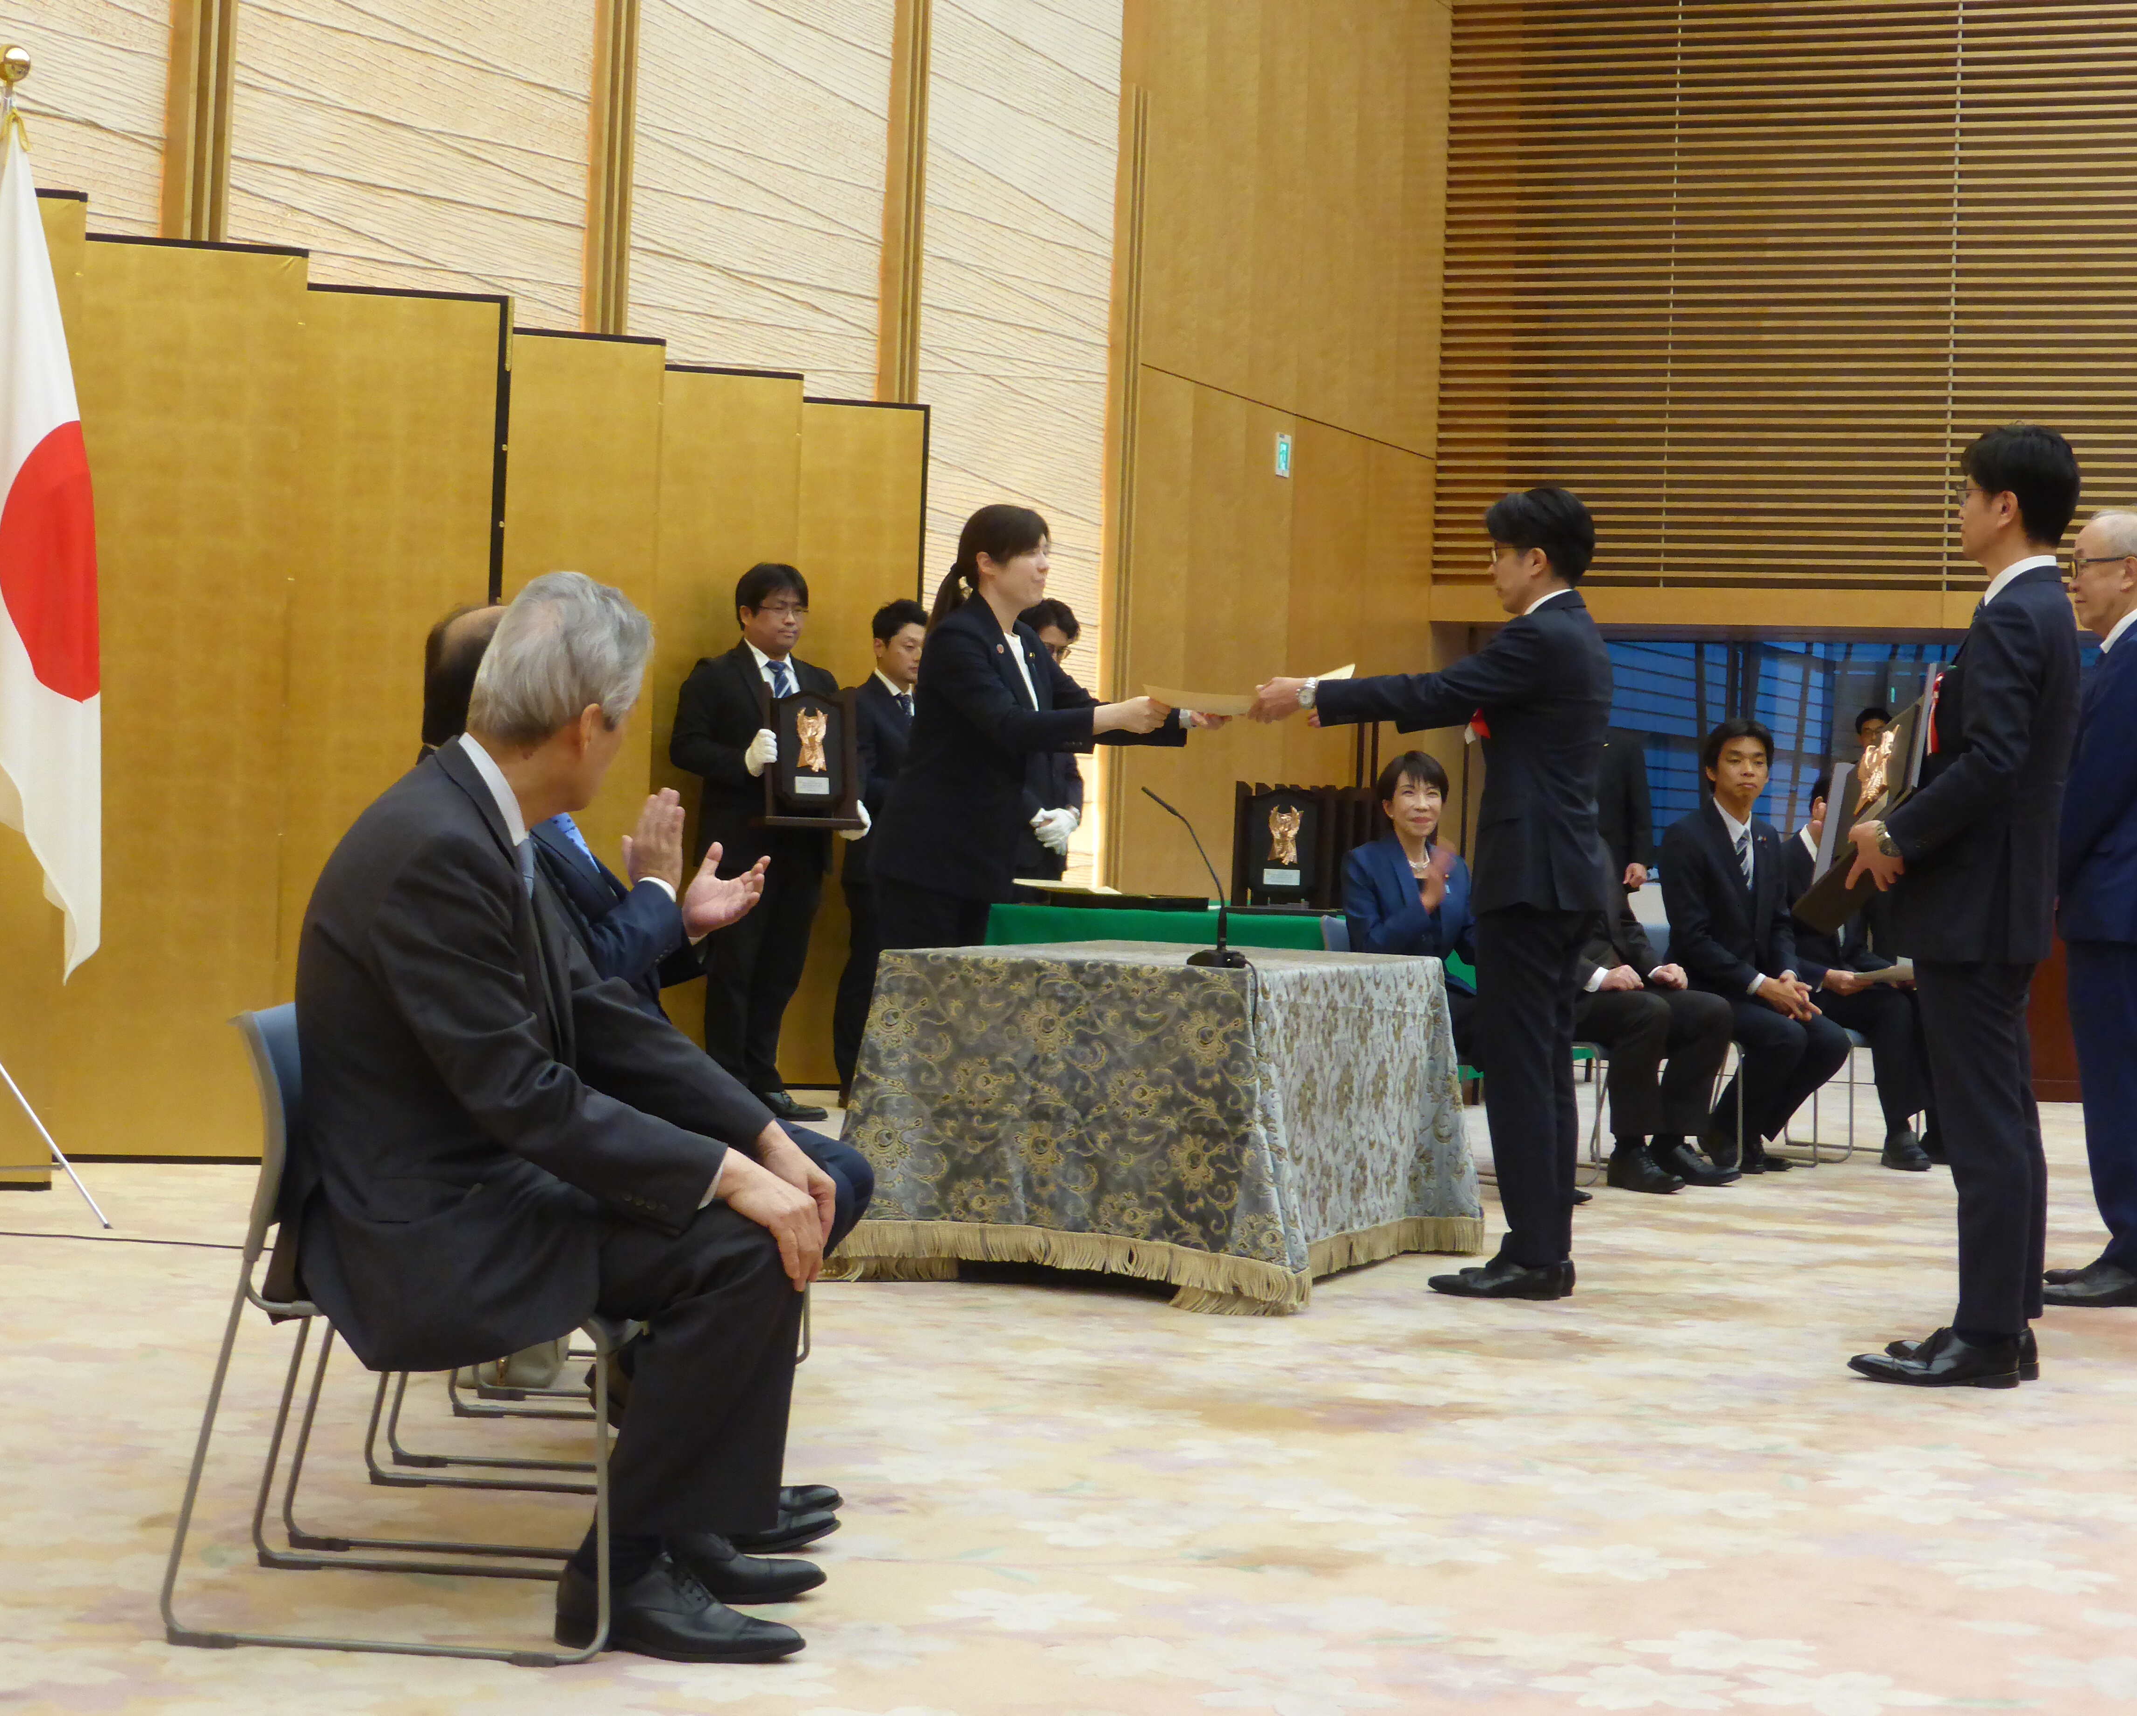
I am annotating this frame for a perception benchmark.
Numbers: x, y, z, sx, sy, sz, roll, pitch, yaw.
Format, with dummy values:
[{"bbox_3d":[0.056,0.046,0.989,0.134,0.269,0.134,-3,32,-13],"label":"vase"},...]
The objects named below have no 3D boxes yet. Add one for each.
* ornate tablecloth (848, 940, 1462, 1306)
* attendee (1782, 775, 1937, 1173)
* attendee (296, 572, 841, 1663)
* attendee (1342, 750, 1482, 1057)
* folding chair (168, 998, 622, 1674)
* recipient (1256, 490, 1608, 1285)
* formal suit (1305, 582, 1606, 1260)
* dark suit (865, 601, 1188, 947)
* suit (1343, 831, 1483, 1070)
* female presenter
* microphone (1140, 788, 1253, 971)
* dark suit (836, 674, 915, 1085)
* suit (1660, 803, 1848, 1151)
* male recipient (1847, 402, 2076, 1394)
[{"bbox_3d":[0.240,0.556,8.920,0.970,0.710,1.350,2,1,20],"label":"ornate tablecloth"},{"bbox_3d":[2.450,0.329,12.573,0.720,1.240,0.500,2,1,30],"label":"attendee"},{"bbox_3d":[-0.620,0.292,4.910,0.680,1.270,0.540,2,1,5],"label":"attendee"},{"bbox_3d":[1.080,0.308,11.280,0.500,1.210,0.780,2,1,-41],"label":"attendee"},{"bbox_3d":[-0.760,0.543,4.875,0.530,0.735,0.505,2,1,2],"label":"folding chair"},{"bbox_3d":[0.796,0.060,8.691,0.780,1.735,0.500,2,1,17],"label":"recipient"},{"bbox_3d":[0.856,0.130,8.681,0.650,1.460,0.500,2,1,17],"label":"formal suit"},{"bbox_3d":[-0.115,0.115,9.090,0.700,1.400,0.480,2,1,20],"label":"dark suit"},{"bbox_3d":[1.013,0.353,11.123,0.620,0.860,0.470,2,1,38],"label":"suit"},{"bbox_3d":[-0.070,0.057,9.080,0.780,1.680,0.500,2,1,20],"label":"female presenter"},{"bbox_3d":[0.261,0.032,8.400,0.230,0.370,0.120,2,1,23],"label":"microphone"},{"bbox_3d":[-0.614,0.073,13.450,0.480,1.380,0.330,1,1,-45],"label":"dark suit"},{"bbox_3d":[2.078,0.354,12.253,0.620,1.030,0.480,2,1,34],"label":"suit"},{"bbox_3d":[1.675,0.085,7.580,0.440,1.790,0.520,2,1,18],"label":"male recipient"}]

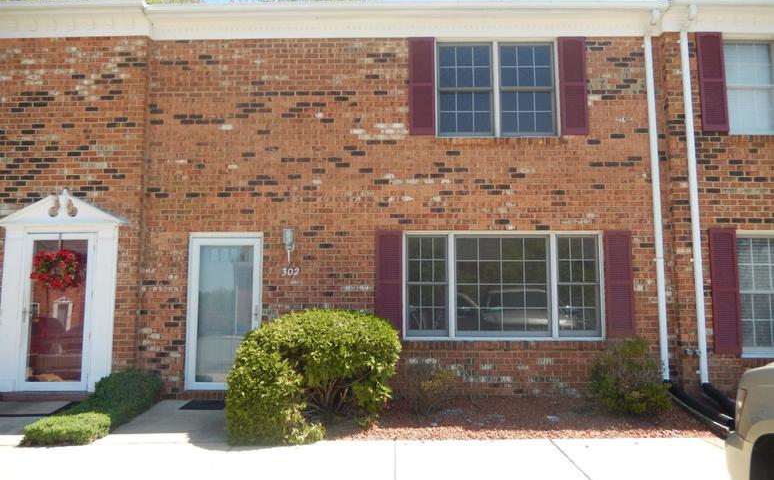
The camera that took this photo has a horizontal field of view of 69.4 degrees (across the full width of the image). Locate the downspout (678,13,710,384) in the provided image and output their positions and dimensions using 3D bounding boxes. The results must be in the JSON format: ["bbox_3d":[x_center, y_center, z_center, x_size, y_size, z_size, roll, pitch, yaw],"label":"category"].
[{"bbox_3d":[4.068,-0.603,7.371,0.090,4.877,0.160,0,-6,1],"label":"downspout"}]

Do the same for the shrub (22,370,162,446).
[{"bbox_3d":[-3.260,1.849,6.407,0.770,0.530,1.700,0,-6,1],"label":"shrub"}]

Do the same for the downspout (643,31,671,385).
[{"bbox_3d":[3.638,-0.540,7.510,0.085,4.742,0.075,0,-6,0],"label":"downspout"}]

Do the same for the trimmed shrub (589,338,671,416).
[{"bbox_3d":[2.937,1.633,6.834,0.959,0.839,0.840,0,-6,1],"label":"trimmed shrub"}]

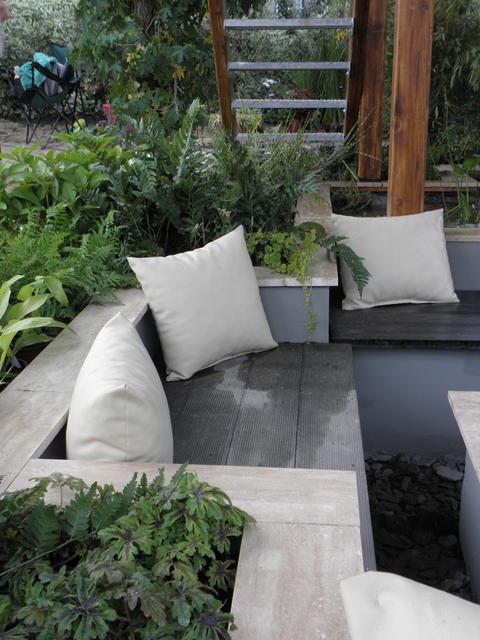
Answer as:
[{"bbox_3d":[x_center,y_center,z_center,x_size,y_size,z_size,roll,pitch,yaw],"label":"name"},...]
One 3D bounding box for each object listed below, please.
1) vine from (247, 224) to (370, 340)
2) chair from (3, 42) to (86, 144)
[{"bbox_3d":[0.220,-0.131,2.637,0.400,0.330,0.300,1,17,5],"label":"vine"},{"bbox_3d":[-1.701,-1.963,7.081,0.600,0.860,0.750,-11,20,-32],"label":"chair"}]

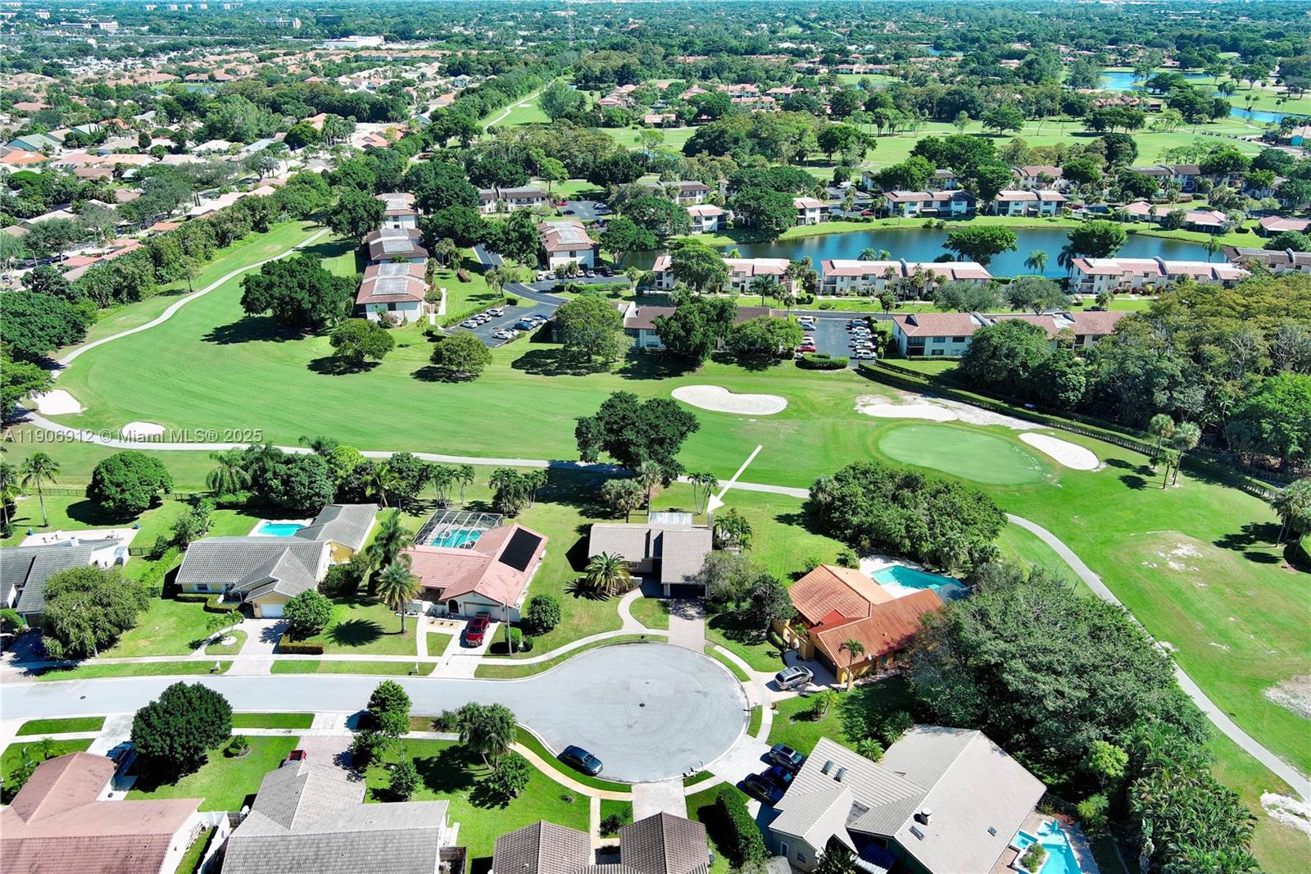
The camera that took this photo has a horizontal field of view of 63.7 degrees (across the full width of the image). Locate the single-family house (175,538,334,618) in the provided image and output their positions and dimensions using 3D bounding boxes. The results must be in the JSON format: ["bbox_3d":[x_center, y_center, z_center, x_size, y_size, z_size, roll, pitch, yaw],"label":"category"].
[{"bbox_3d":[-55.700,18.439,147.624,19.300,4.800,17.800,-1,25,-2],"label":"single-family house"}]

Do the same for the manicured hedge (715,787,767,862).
[{"bbox_3d":[8.550,39.201,105.998,2.300,2.350,9.200,-7,26,-15],"label":"manicured hedge"}]

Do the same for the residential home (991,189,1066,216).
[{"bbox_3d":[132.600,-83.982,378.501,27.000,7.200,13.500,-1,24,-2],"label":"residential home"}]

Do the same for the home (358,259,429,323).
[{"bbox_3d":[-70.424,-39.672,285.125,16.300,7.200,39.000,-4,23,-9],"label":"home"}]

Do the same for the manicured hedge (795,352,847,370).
[{"bbox_3d":[36.900,-16.529,231.292,10.100,1.300,5.800,0,24,0],"label":"manicured hedge"}]

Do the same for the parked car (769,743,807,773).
[{"bbox_3d":[14.700,34.704,113.501,4.600,1.600,1.860,20,30,38],"label":"parked car"}]

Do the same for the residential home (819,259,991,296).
[{"bbox_3d":[69.988,-45.495,298.646,45.500,7.300,16.800,1,23,3],"label":"residential home"}]

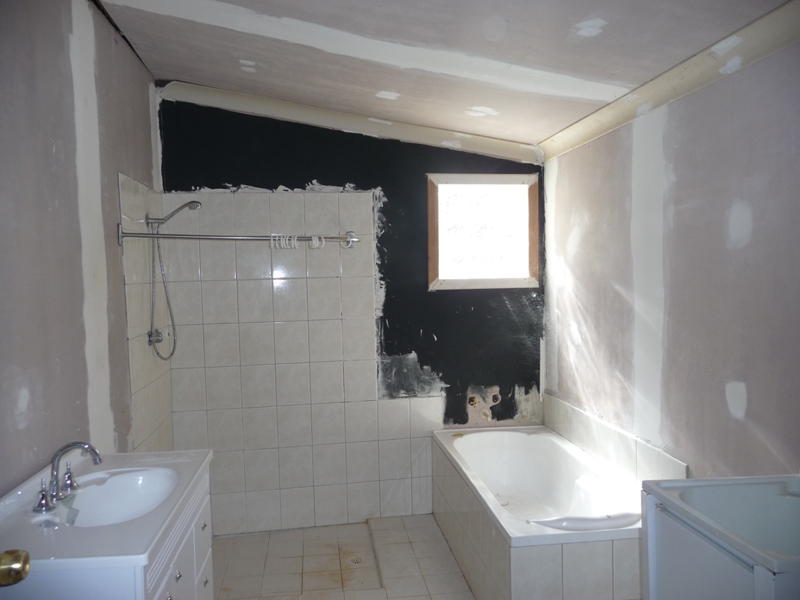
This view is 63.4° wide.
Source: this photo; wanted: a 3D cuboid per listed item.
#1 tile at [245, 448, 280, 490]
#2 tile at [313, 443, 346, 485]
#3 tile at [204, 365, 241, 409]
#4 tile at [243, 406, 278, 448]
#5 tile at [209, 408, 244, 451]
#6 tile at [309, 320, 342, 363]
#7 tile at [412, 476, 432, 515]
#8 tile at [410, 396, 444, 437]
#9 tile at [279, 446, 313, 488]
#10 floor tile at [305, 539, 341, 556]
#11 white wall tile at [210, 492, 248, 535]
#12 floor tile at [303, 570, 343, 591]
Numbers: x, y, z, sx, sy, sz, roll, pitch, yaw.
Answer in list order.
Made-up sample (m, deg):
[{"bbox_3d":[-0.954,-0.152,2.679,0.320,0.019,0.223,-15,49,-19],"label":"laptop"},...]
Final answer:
[{"bbox_3d":[-0.814,1.005,3.829,0.200,0.250,0.010,-2,3,-10],"label":"tile"},{"bbox_3d":[-0.420,0.992,3.896,0.200,0.250,0.010,-2,3,-10],"label":"tile"},{"bbox_3d":[-1.024,0.513,3.767,0.200,0.250,0.010,-2,3,-10],"label":"tile"},{"bbox_3d":[-0.825,0.757,3.833,0.200,0.250,0.010,-2,3,-8],"label":"tile"},{"bbox_3d":[-1.018,0.763,3.781,0.200,0.250,0.010,-2,3,-10],"label":"tile"},{"bbox_3d":[-0.438,0.243,3.849,0.200,0.250,0.010,-2,3,-8],"label":"tile"},{"bbox_3d":[0.146,1.211,3.989,0.132,0.225,0.010,-2,3,-8],"label":"tile"},{"bbox_3d":[0.164,0.726,3.978,0.200,0.250,0.010,-2,3,-8],"label":"tile"},{"bbox_3d":[-0.621,1.000,3.876,0.200,0.250,0.010,-2,3,-8],"label":"tile"},{"bbox_3d":[-0.442,1.387,3.612,0.192,0.010,0.192,-2,3,-8],"label":"floor tile"},{"bbox_3d":[-1.007,1.260,3.820,0.200,0.246,0.010,-2,3,-8],"label":"white wall tile"},{"bbox_3d":[-0.385,1.407,3.232,0.192,0.010,0.192,-2,3,-8],"label":"floor tile"}]

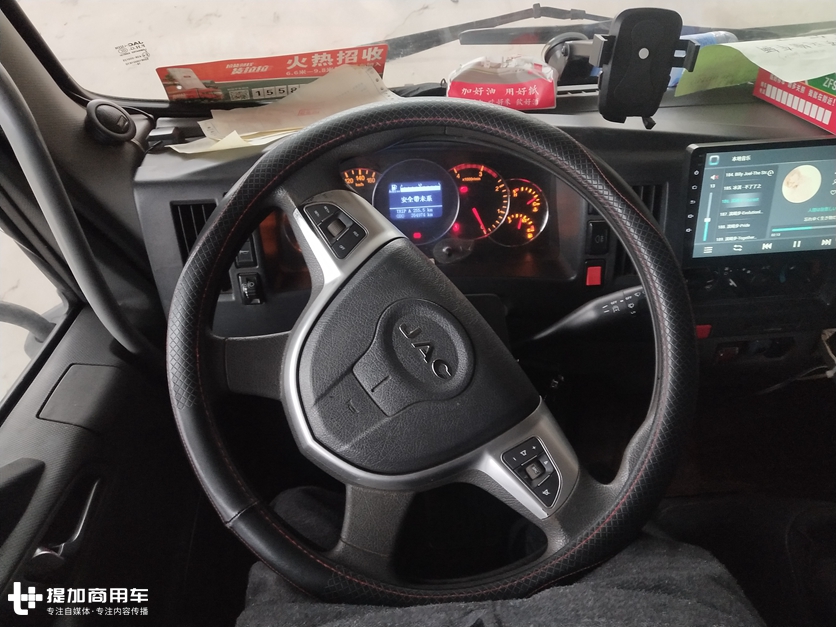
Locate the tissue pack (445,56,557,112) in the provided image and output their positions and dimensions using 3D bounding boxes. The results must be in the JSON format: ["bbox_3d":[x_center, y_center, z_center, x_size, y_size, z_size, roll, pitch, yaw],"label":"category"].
[{"bbox_3d":[0.110,-0.309,0.965,0.140,0.053,0.090,-2,37,0],"label":"tissue pack"}]

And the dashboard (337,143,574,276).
[{"bbox_3d":[0.017,-0.127,0.860,0.345,0.147,0.060,-2,14,0],"label":"dashboard"}]

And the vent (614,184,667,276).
[{"bbox_3d":[0.265,-0.099,0.860,0.058,0.113,0.028,-2,22,1],"label":"vent"}]

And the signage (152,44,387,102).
[{"bbox_3d":[-0.190,-0.328,1.005,0.310,0.094,0.010,-8,68,-10],"label":"signage"}]

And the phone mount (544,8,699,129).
[{"bbox_3d":[0.226,-0.288,0.861,0.135,0.123,0.229,9,15,0],"label":"phone mount"}]

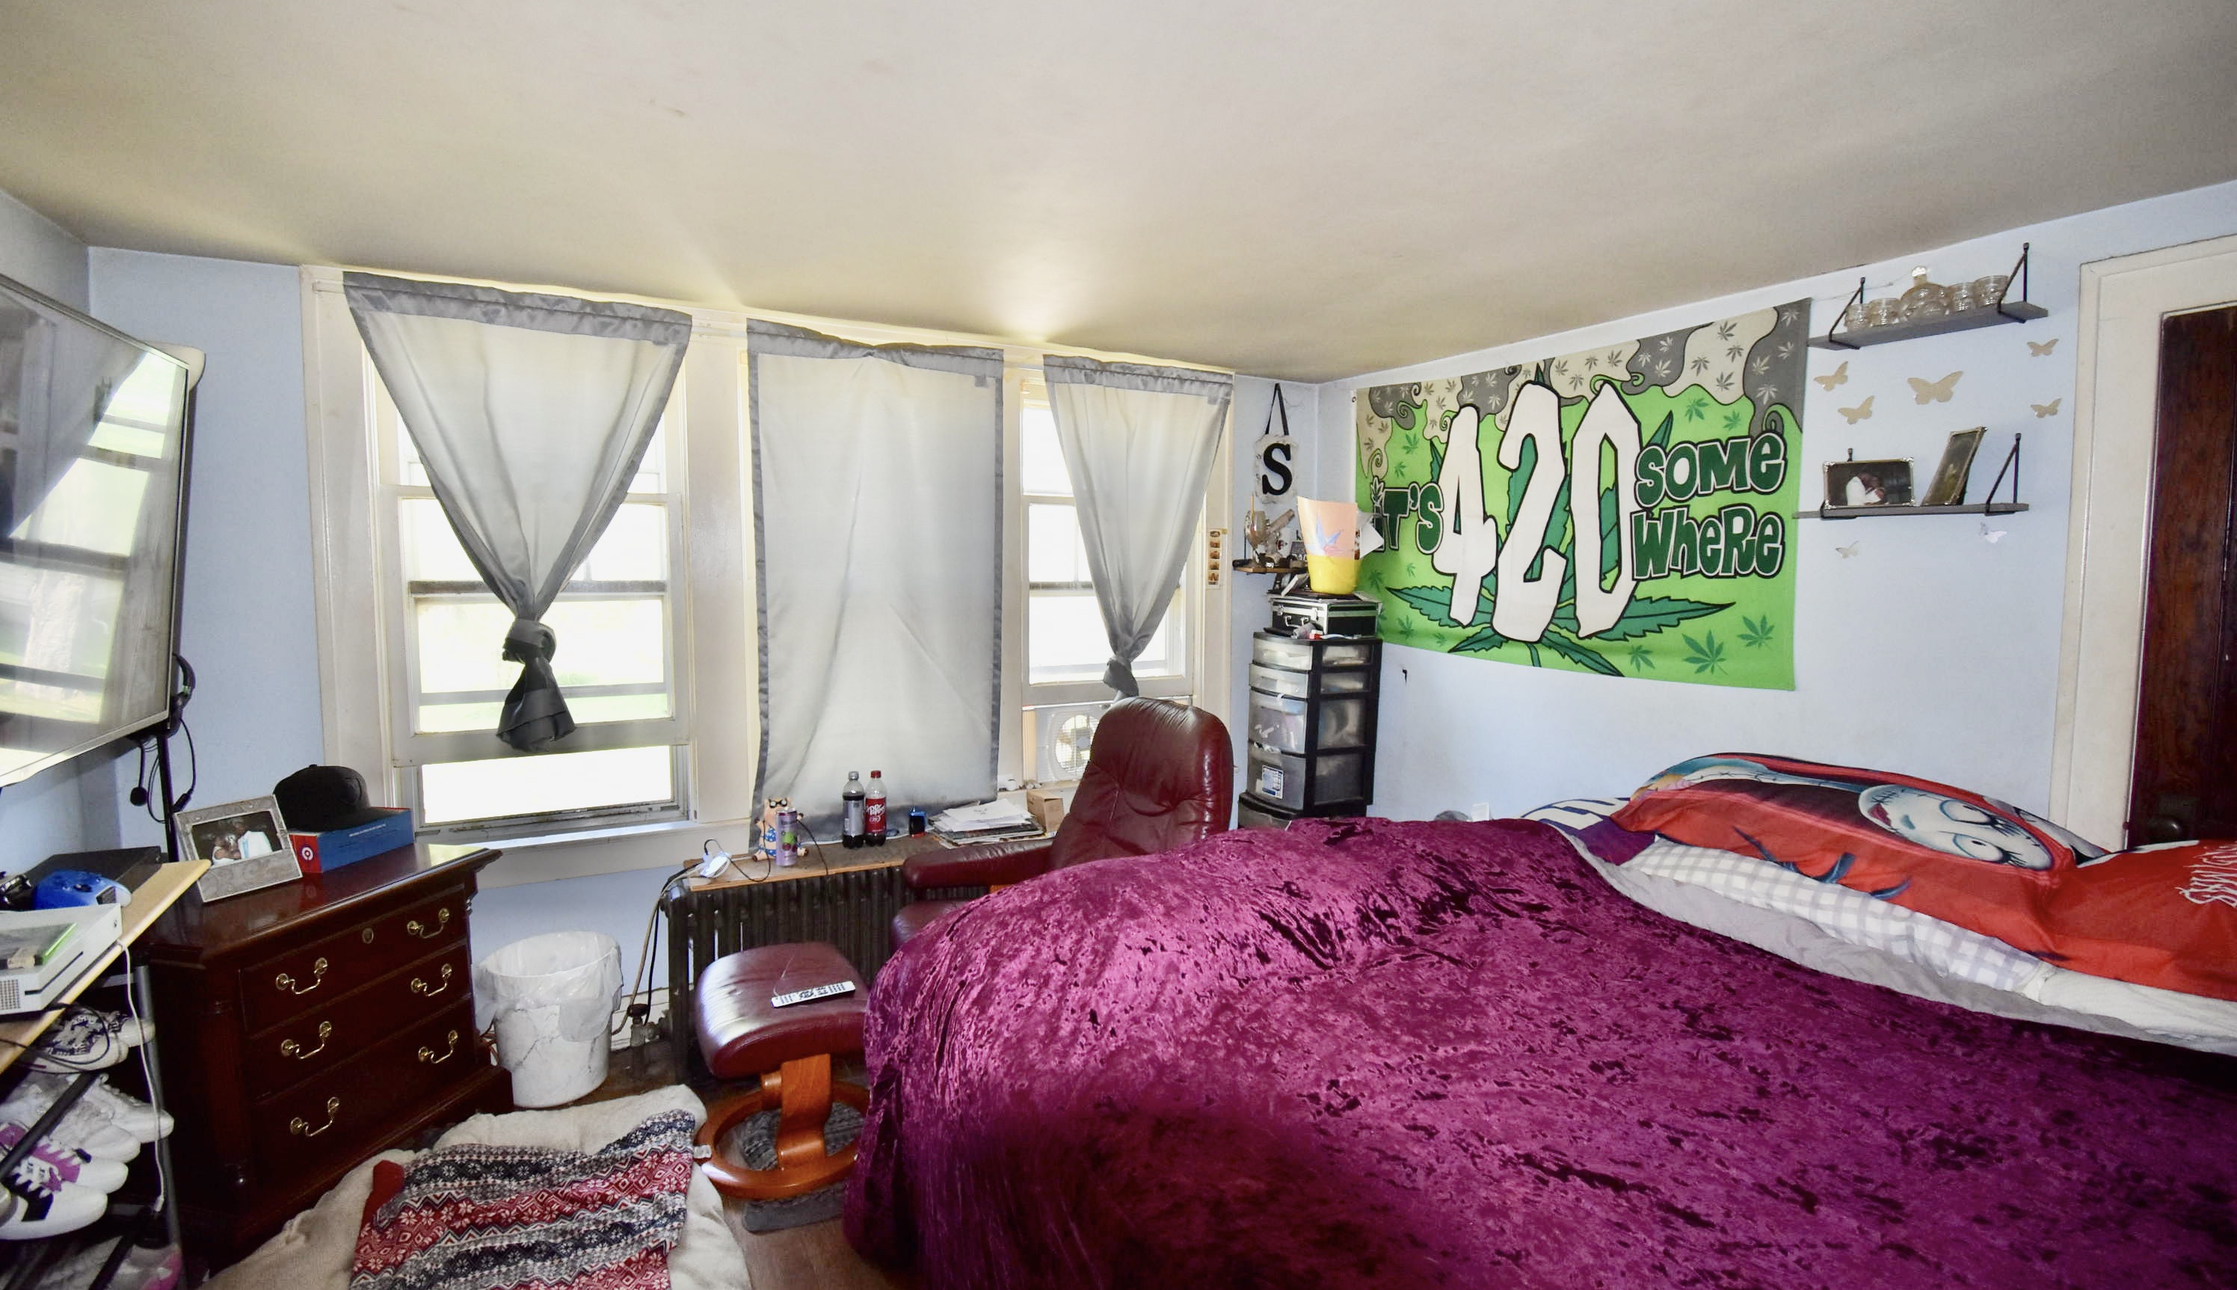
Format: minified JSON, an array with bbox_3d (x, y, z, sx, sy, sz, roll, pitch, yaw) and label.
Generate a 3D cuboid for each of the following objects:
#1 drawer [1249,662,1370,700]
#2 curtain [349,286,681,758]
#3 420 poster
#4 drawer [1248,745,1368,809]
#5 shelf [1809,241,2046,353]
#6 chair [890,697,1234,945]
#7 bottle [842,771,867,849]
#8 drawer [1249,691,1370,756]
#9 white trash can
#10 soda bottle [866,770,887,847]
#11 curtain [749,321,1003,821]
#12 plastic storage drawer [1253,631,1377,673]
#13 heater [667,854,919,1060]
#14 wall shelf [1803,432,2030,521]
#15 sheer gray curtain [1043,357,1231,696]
[{"bbox_3d":[0.701,0.125,3.437,0.330,0.100,0.320,-2,5,-29],"label":"drawer"},{"bbox_3d":[-1.527,-0.314,2.452,0.755,1.190,0.090,-2,4,-27],"label":"curtain"},{"bbox_3d":[1.252,-0.409,2.852,0.025,0.918,1.510,-2,5,-29],"label":"420 poster"},{"bbox_3d":[0.697,0.470,3.466,0.330,0.205,0.320,-2,5,-29],"label":"drawer"},{"bbox_3d":[1.657,-0.724,1.927,0.150,0.158,0.370,-2,5,-29],"label":"shelf"},{"bbox_3d":[-0.093,0.652,2.346,0.820,1.010,0.780,-2,5,-29],"label":"chair"},{"bbox_3d":[-0.782,0.490,2.770,0.068,0.228,0.068,-2,4,-27],"label":"bottle"},{"bbox_3d":[0.714,0.270,3.454,0.310,0.204,0.335,-2,4,-27],"label":"drawer"},{"bbox_3d":[-1.430,0.962,2.378,0.295,0.355,0.295,-2,5,-29],"label":"white trash can"},{"bbox_3d":[-0.738,0.490,2.831,0.069,0.230,0.069,-2,5,-29],"label":"soda bottle"},{"bbox_3d":[-0.724,-0.191,2.869,0.785,1.495,0.070,-2,4,-27],"label":"curtain"},{"bbox_3d":[0.714,0.030,3.440,0.310,0.105,0.335,-2,4,-27],"label":"plastic storage drawer"},{"bbox_3d":[-0.826,0.874,2.696,0.860,0.505,0.220,-2,5,-29],"label":"heater"},{"bbox_3d":[1.657,-0.348,1.951,0.150,0.158,0.370,-2,5,-29],"label":"wall shelf"},{"bbox_3d":[0.085,-0.391,3.270,0.739,1.171,0.090,-2,4,-27],"label":"sheer gray curtain"}]

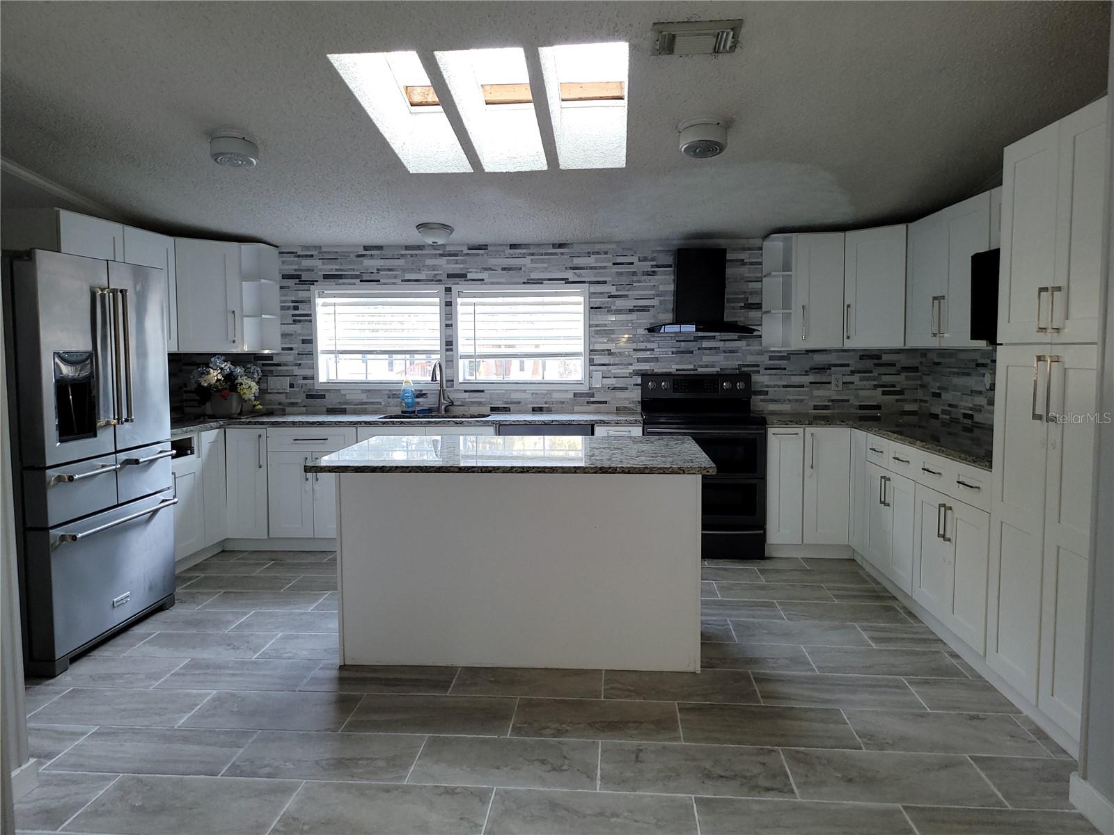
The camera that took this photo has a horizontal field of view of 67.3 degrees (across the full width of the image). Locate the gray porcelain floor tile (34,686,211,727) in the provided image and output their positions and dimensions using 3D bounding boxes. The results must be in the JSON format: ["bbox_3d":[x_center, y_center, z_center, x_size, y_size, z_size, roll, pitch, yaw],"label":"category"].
[{"bbox_3d":[-1.686,1.122,3.241,0.610,0.010,0.327,0,5,5],"label":"gray porcelain floor tile"}]

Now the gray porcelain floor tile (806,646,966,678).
[{"bbox_3d":[1.415,1.065,3.638,0.610,0.010,0.327,0,5,5],"label":"gray porcelain floor tile"}]

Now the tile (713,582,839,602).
[{"bbox_3d":[1.207,0.981,4.670,0.612,0.012,0.328,0,5,5],"label":"tile"}]

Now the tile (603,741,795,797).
[{"bbox_3d":[0.441,1.135,2.689,0.601,0.010,0.322,0,5,5],"label":"tile"}]

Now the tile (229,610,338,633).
[{"bbox_3d":[-1.288,1.036,4.201,0.612,0.010,0.321,0,5,5],"label":"tile"}]

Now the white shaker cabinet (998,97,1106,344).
[{"bbox_3d":[1.974,-0.621,2.800,0.600,0.745,0.800,0,5,5],"label":"white shaker cabinet"}]

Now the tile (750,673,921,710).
[{"bbox_3d":[1.115,1.099,3.351,0.612,0.012,0.328,0,5,5],"label":"tile"}]

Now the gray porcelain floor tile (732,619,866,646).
[{"bbox_3d":[1.157,1.040,4.011,0.612,0.012,0.328,0,5,5],"label":"gray porcelain floor tile"}]

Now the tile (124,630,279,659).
[{"bbox_3d":[-1.644,1.067,3.906,0.612,0.010,0.321,0,5,5],"label":"tile"}]

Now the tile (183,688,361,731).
[{"bbox_3d":[-1.075,1.123,3.189,0.610,0.010,0.327,0,5,5],"label":"tile"}]

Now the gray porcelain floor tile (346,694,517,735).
[{"bbox_3d":[-0.465,1.123,3.137,0.610,0.010,0.327,0,5,5],"label":"gray porcelain floor tile"}]

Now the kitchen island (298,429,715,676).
[{"bbox_3d":[-0.161,0.585,3.855,1.638,0.888,1.098,0,5,5],"label":"kitchen island"}]

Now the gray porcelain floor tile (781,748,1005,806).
[{"bbox_3d":[1.057,1.153,2.678,0.610,0.010,0.327,0,5,5],"label":"gray porcelain floor tile"}]

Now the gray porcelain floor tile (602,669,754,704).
[{"bbox_3d":[0.497,1.094,3.386,0.610,0.010,0.327,0,5,5],"label":"gray porcelain floor tile"}]

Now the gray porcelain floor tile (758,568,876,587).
[{"bbox_3d":[1.518,0.945,4.938,0.612,0.010,0.321,0,5,5],"label":"gray porcelain floor tile"}]

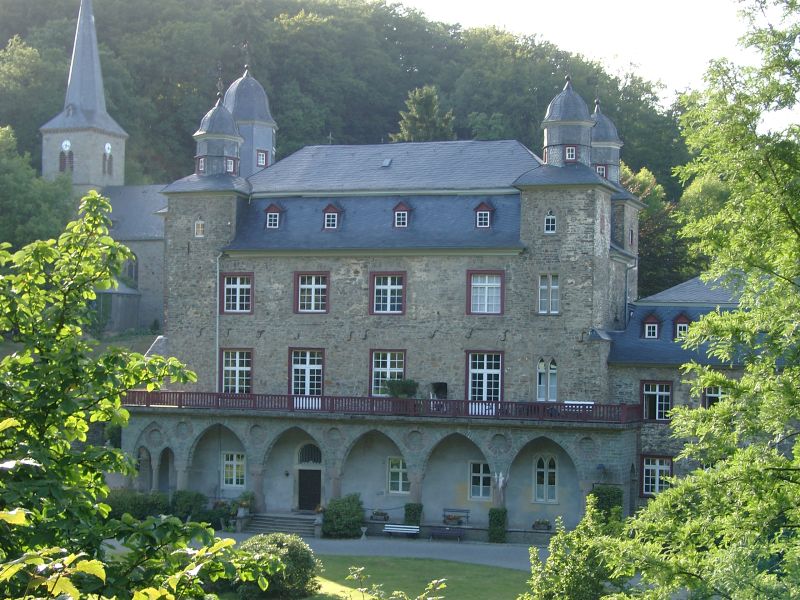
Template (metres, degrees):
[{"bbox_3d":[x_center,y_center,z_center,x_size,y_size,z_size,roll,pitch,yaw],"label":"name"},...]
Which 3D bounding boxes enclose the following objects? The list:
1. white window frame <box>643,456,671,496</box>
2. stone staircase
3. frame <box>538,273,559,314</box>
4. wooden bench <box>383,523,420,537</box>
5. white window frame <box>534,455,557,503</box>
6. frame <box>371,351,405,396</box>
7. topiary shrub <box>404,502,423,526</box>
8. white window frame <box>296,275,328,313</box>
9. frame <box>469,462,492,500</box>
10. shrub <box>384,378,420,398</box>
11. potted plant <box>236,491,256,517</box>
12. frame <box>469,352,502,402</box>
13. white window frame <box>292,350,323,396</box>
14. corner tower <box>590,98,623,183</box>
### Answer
[{"bbox_3d":[13.431,9.197,77.226,1.374,1.891,0.150,0,-1,17],"label":"white window frame"},{"bbox_3d":[-6.483,12.601,82.534,4.420,0.870,1.450,0,-1,19],"label":"stone staircase"},{"bbox_3d":[8.084,-0.285,80.251,1.163,2.198,0.150,0,-1,19],"label":"frame"},{"bbox_3d":[0.071,12.197,78.063,1.971,0.780,0.600,0,-1,17],"label":"wooden bench"},{"bbox_3d":[7.776,9.557,78.972,1.177,2.504,0.150,0,-1,17],"label":"white window frame"},{"bbox_3d":[-0.630,4.103,81.679,1.831,2.406,0.150,0,-1,17],"label":"frame"},{"bbox_3d":[0.715,11.923,79.616,0.800,1.966,0.700,0,-1,19],"label":"topiary shrub"},{"bbox_3d":[-4.676,-0.314,79.264,1.651,2.000,0.150,0,-2,19],"label":"white window frame"},{"bbox_3d":[4.474,9.964,81.196,1.422,2.080,0.150,0,-1,19],"label":"frame"},{"bbox_3d":[0.076,4.554,75.128,1.700,1.100,1.300,0,-2,19],"label":"shrub"},{"bbox_3d":[-8.636,11.463,83.213,1.050,1.486,1.050,1,-1,0],"label":"potted plant"},{"bbox_3d":[4.616,4.465,80.047,1.781,3.136,0.150,0,-1,17],"label":"frame"},{"bbox_3d":[-5.205,4.438,83.090,1.781,3.143,0.150,0,-1,17],"label":"white window frame"},{"bbox_3d":[12.145,-9.747,90.958,3.167,5.304,3.167,0,-1,19],"label":"corner tower"}]

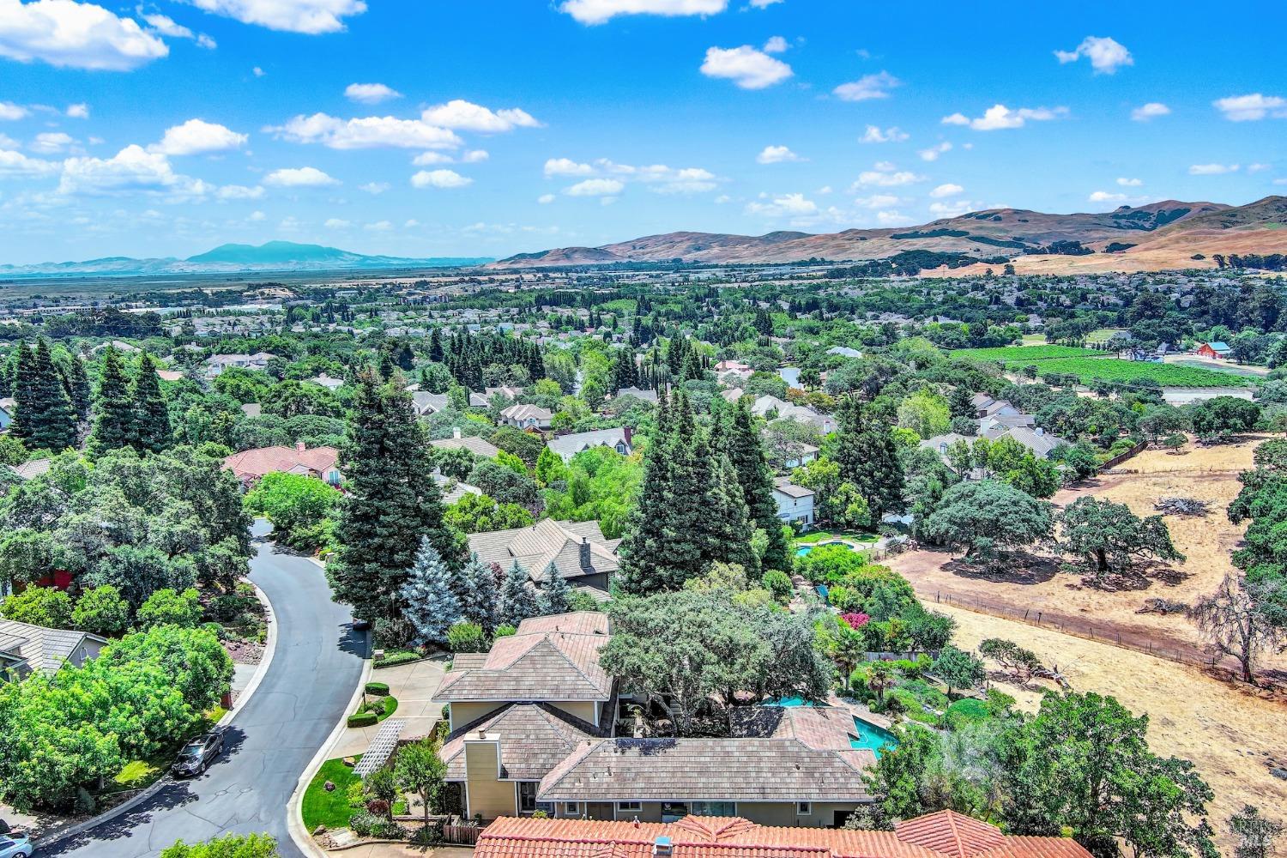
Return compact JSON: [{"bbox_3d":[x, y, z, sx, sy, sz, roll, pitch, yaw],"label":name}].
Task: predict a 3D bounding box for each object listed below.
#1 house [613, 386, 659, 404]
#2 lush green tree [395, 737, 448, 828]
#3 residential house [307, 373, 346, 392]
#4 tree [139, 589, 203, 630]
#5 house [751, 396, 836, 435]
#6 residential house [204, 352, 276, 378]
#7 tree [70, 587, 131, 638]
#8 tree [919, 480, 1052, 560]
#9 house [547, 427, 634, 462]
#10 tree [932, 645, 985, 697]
[{"bbox_3d":[-2.360,-9.790,324.830,15.500,6.800,12.000,3,10,25],"label":"house"},{"bbox_3d":[-13.262,20.999,61.868,3.180,5.590,3.180,-2,9,-13],"label":"lush green tree"},{"bbox_3d":[-108.400,-14.350,351.990,16.000,6.700,12.000,3,10,25],"label":"residential house"},{"bbox_3d":[-44.604,17.221,97.741,6.260,4.640,5.940,-4,10,-25],"label":"tree"},{"bbox_3d":[39.580,-3.270,269.330,22.000,7.500,16.000,5,11,32],"label":"house"},{"bbox_3d":[-163.430,-26.290,420.730,27.000,9.000,14.000,1,10,15],"label":"residential house"},{"bbox_3d":[-53.450,18.020,102.140,5.900,5.300,5.900,-2,10,0],"label":"tree"},{"bbox_3d":[44.690,11.340,134.910,16.400,9.800,16.400,-2,10,0],"label":"tree"},{"bbox_3d":[-10.600,4.609,191.066,18.500,7.700,9.800,-9,12,-43],"label":"house"},{"bbox_3d":[24.533,18.787,80.812,4.150,4.040,4.150,3,9,17],"label":"tree"}]

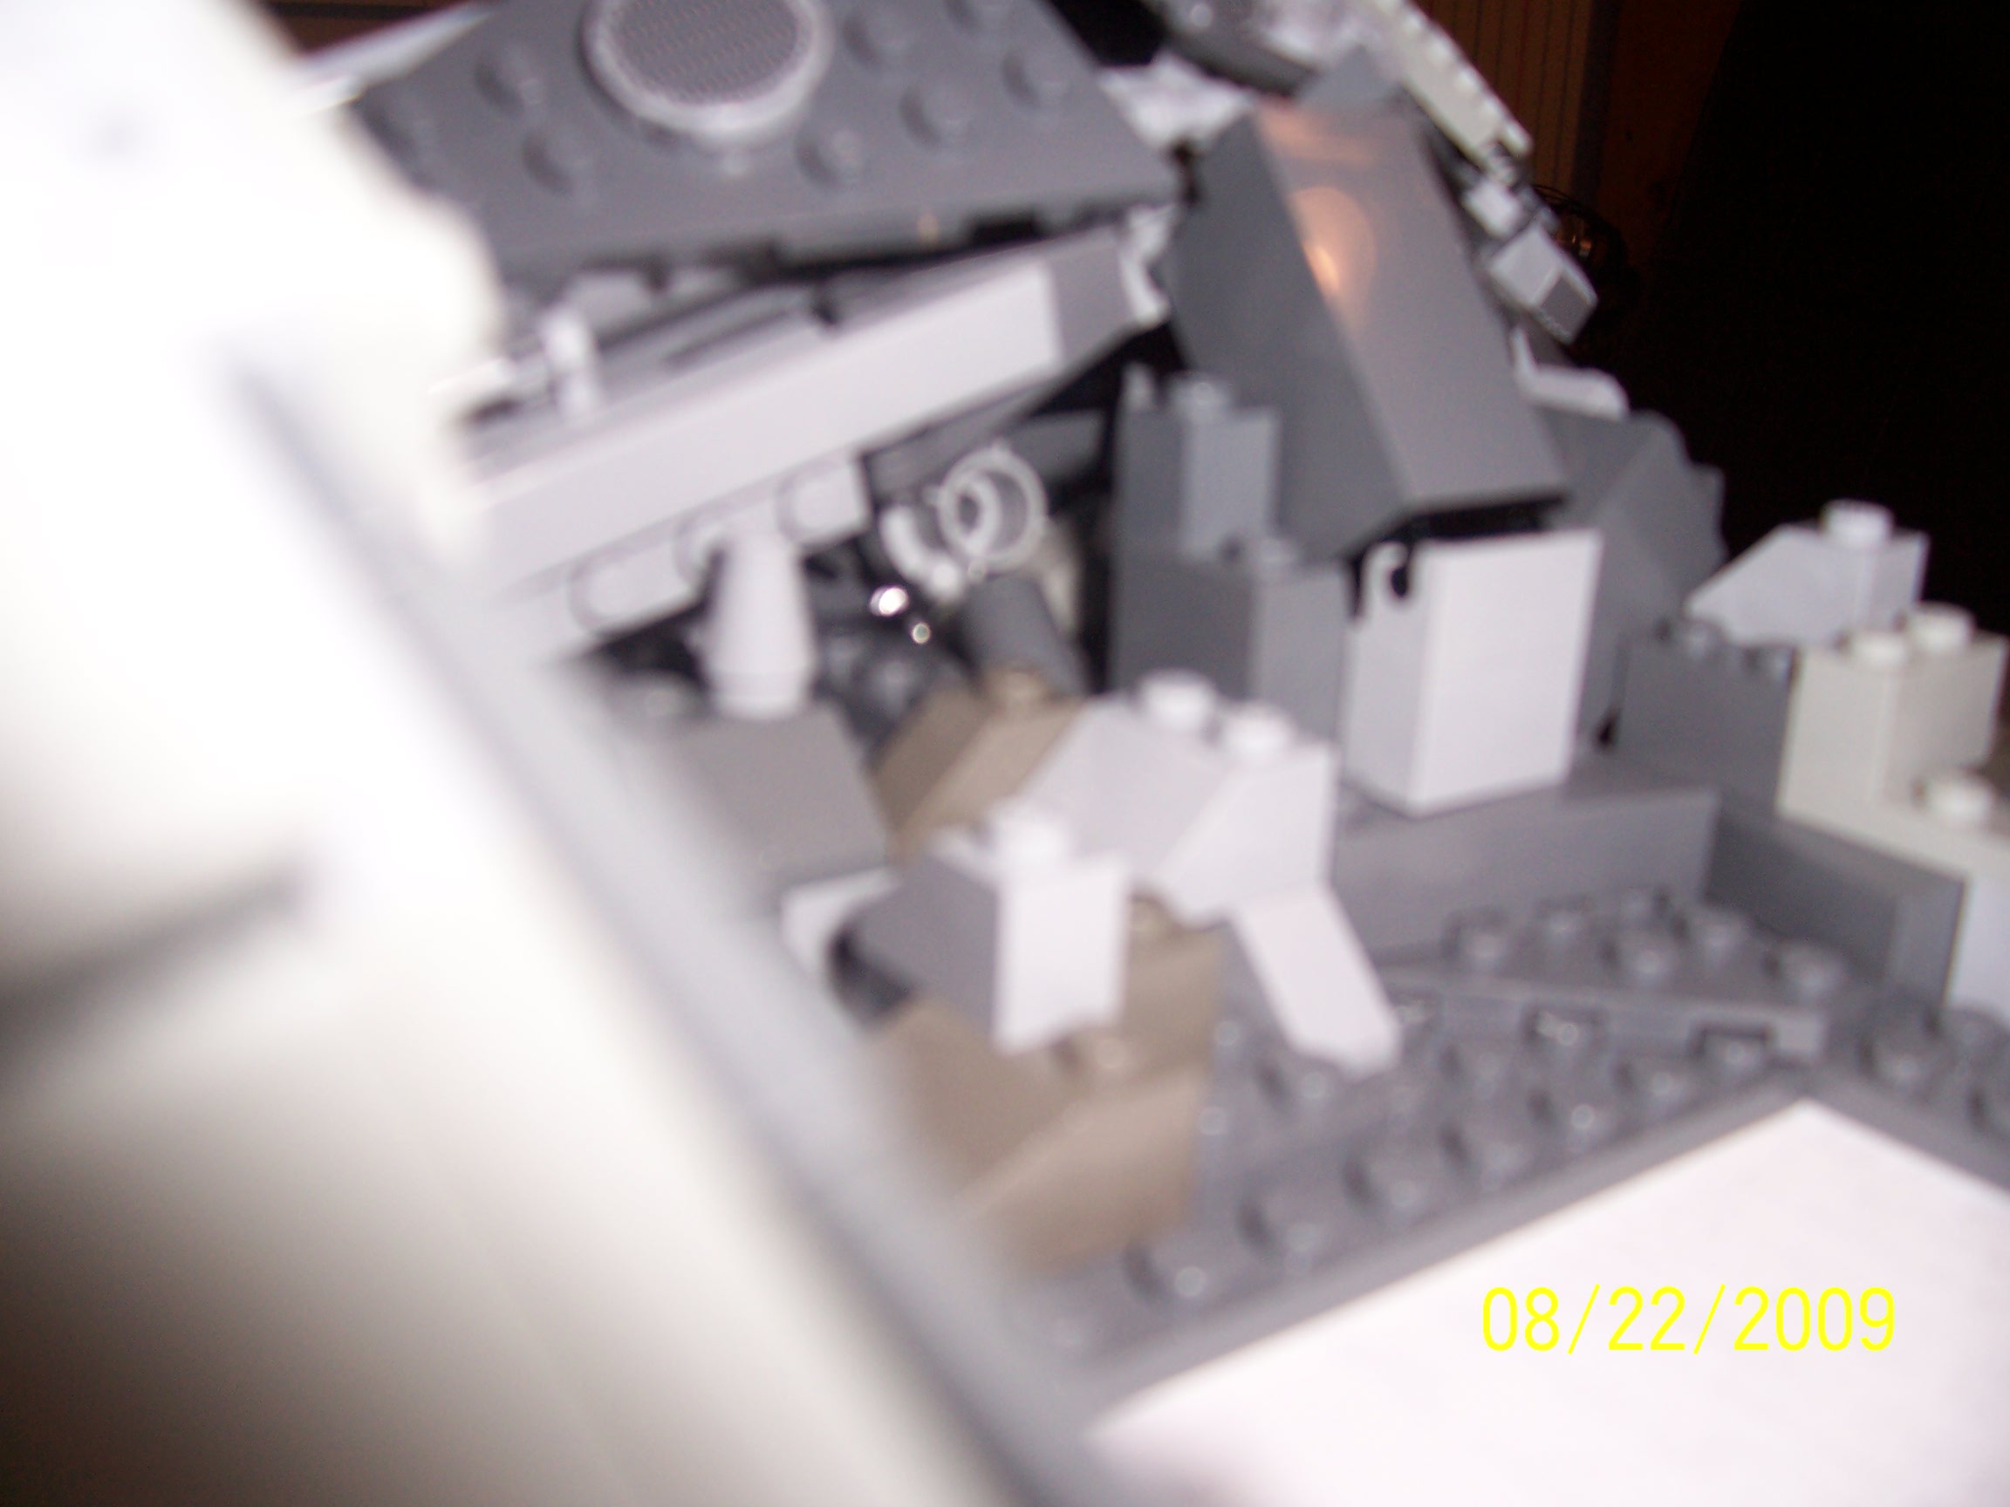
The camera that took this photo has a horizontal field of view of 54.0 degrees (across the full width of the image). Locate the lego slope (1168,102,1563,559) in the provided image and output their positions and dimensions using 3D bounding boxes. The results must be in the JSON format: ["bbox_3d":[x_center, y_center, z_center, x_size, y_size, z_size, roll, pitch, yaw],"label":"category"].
[{"bbox_3d":[0.025,-0.030,0.145,0.016,0.030,0.016,-11,-13,-33],"label":"lego slope"}]

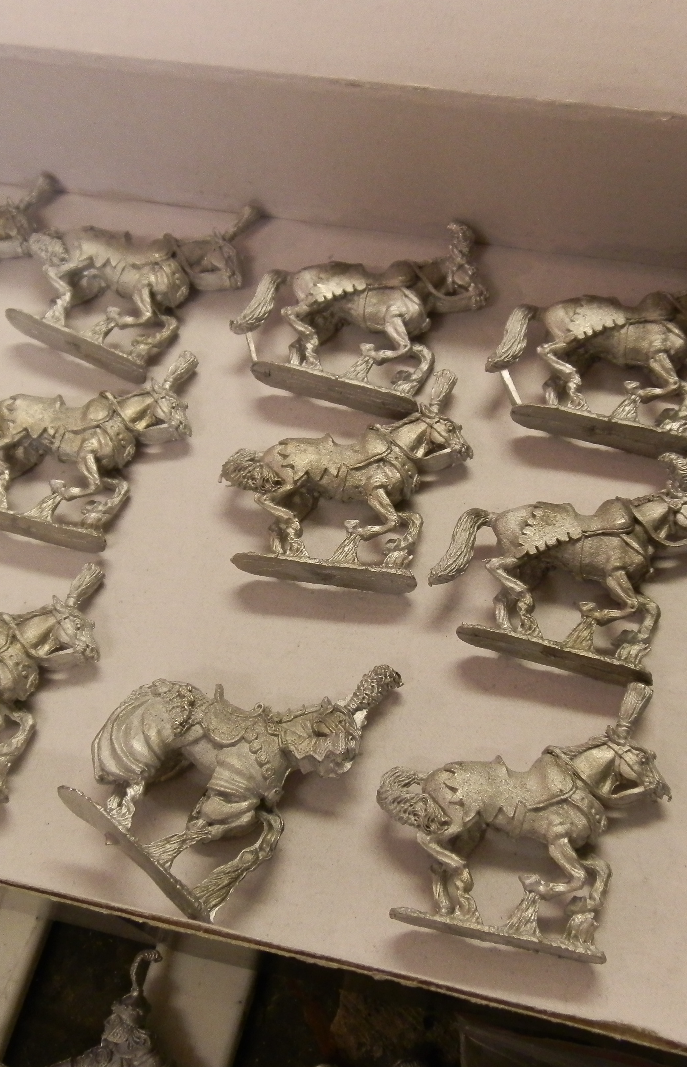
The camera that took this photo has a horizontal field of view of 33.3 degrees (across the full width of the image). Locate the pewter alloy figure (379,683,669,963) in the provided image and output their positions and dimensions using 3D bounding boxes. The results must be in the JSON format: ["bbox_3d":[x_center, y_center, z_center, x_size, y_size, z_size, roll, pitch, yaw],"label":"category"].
[{"bbox_3d":[0.030,0.045,0.195,0.049,0.013,0.048,9,68,10],"label":"pewter alloy figure"}]

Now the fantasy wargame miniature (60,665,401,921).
[{"bbox_3d":[-0.019,0.036,0.206,0.038,0.016,0.055,34,66,18],"label":"fantasy wargame miniature"}]

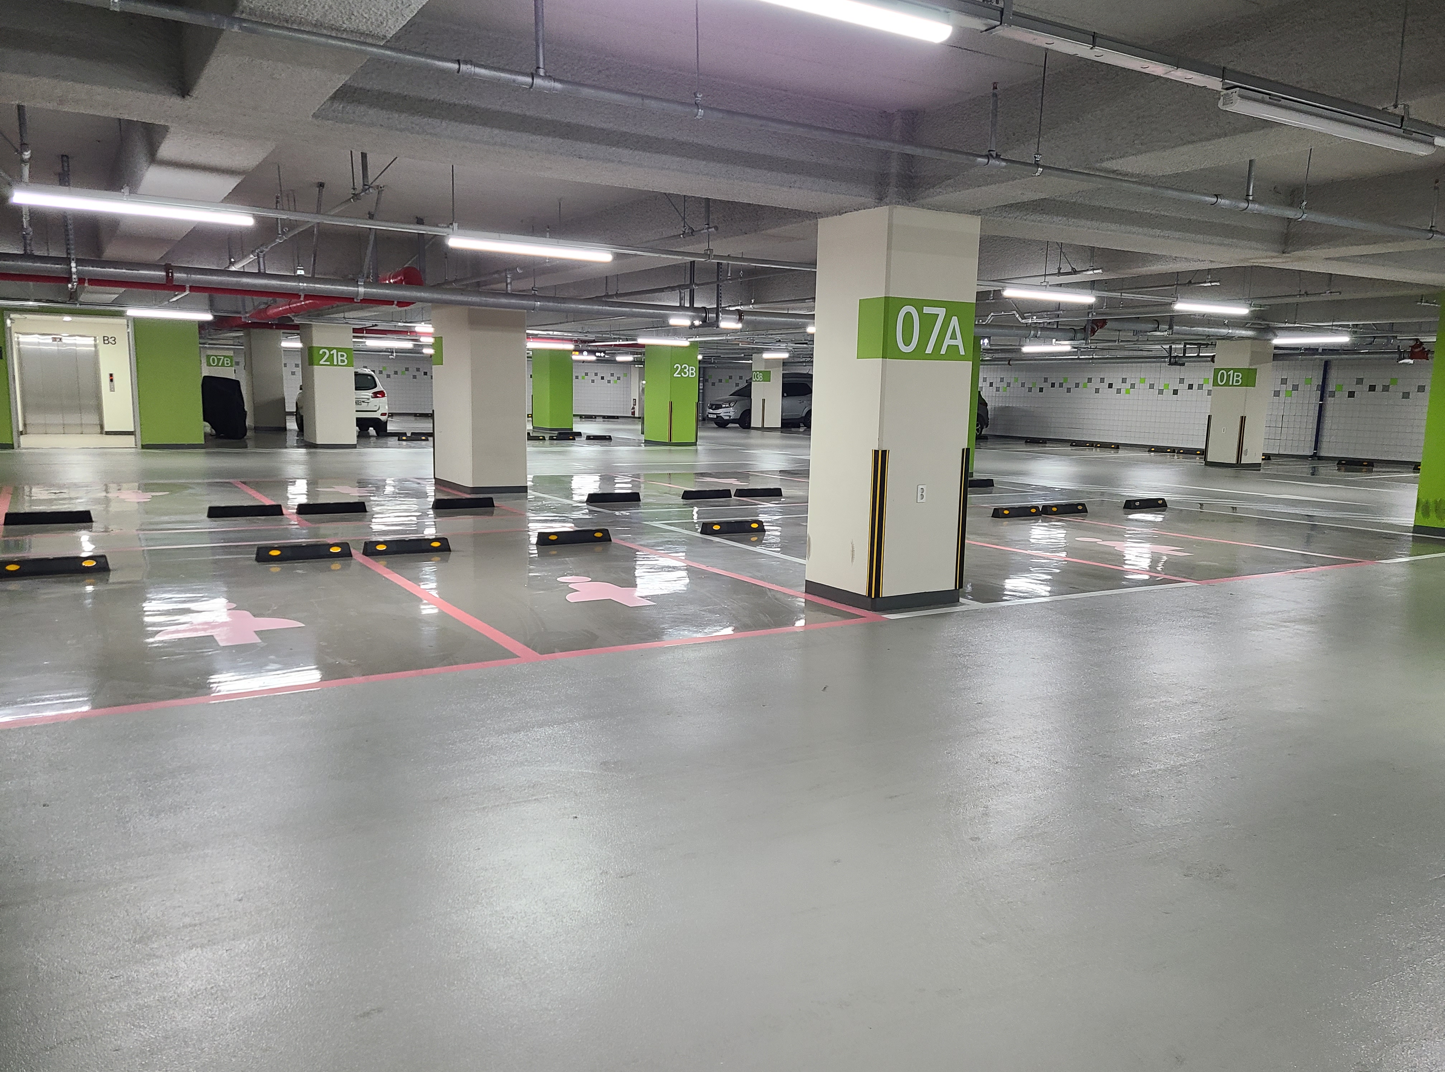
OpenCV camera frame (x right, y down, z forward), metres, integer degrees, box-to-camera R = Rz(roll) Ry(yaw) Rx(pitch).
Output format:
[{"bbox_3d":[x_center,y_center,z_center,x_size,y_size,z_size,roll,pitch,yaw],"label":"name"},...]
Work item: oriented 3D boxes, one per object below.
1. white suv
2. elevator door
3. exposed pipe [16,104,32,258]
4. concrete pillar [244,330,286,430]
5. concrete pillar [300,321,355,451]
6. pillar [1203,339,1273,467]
[{"bbox_3d":[-10.747,-3.787,30.523,1.880,1.732,4.692,-4,9,-31],"label":"white suv"},{"bbox_3d":[-15.427,-3.493,25.323,1.598,2.250,0.104,-4,9,-31],"label":"elevator door"},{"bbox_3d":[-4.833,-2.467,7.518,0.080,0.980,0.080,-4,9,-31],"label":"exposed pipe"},{"bbox_3d":[-12.869,-4.417,30.535,0.784,2.812,1.554,-4,9,-31],"label":"concrete pillar"},{"bbox_3d":[-8.596,-3.262,23.566,0.784,2.634,1.332,-4,9,-31],"label":"concrete pillar"},{"bbox_3d":[10.836,-2.763,22.815,0.784,2.620,0.784,-4,9,-31],"label":"pillar"}]

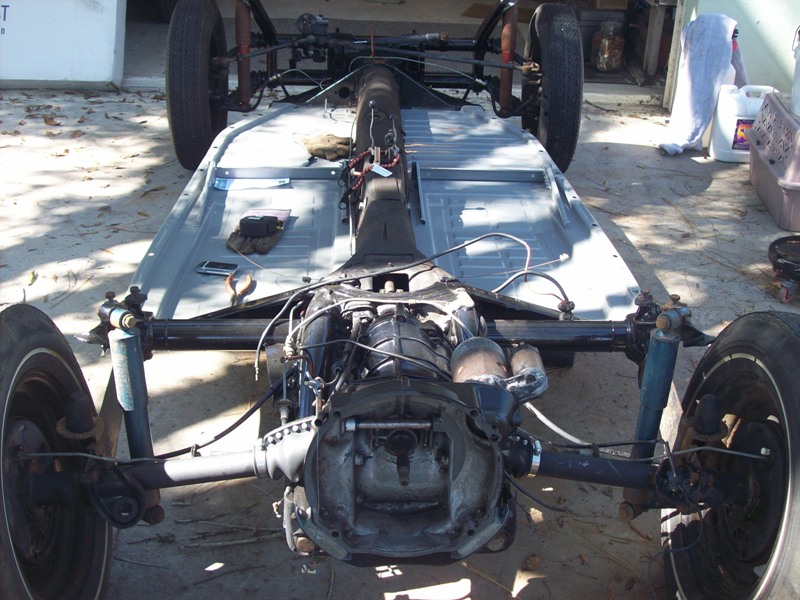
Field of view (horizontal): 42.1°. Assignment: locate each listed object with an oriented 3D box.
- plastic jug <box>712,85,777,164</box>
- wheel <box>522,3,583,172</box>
[{"bbox_3d":[1.398,-0.727,4.214,0.252,0.302,0.175,1,28,-2],"label":"plastic jug"},{"bbox_3d":[0.570,-0.792,3.933,0.165,0.645,0.647,1,28,-2],"label":"wheel"}]

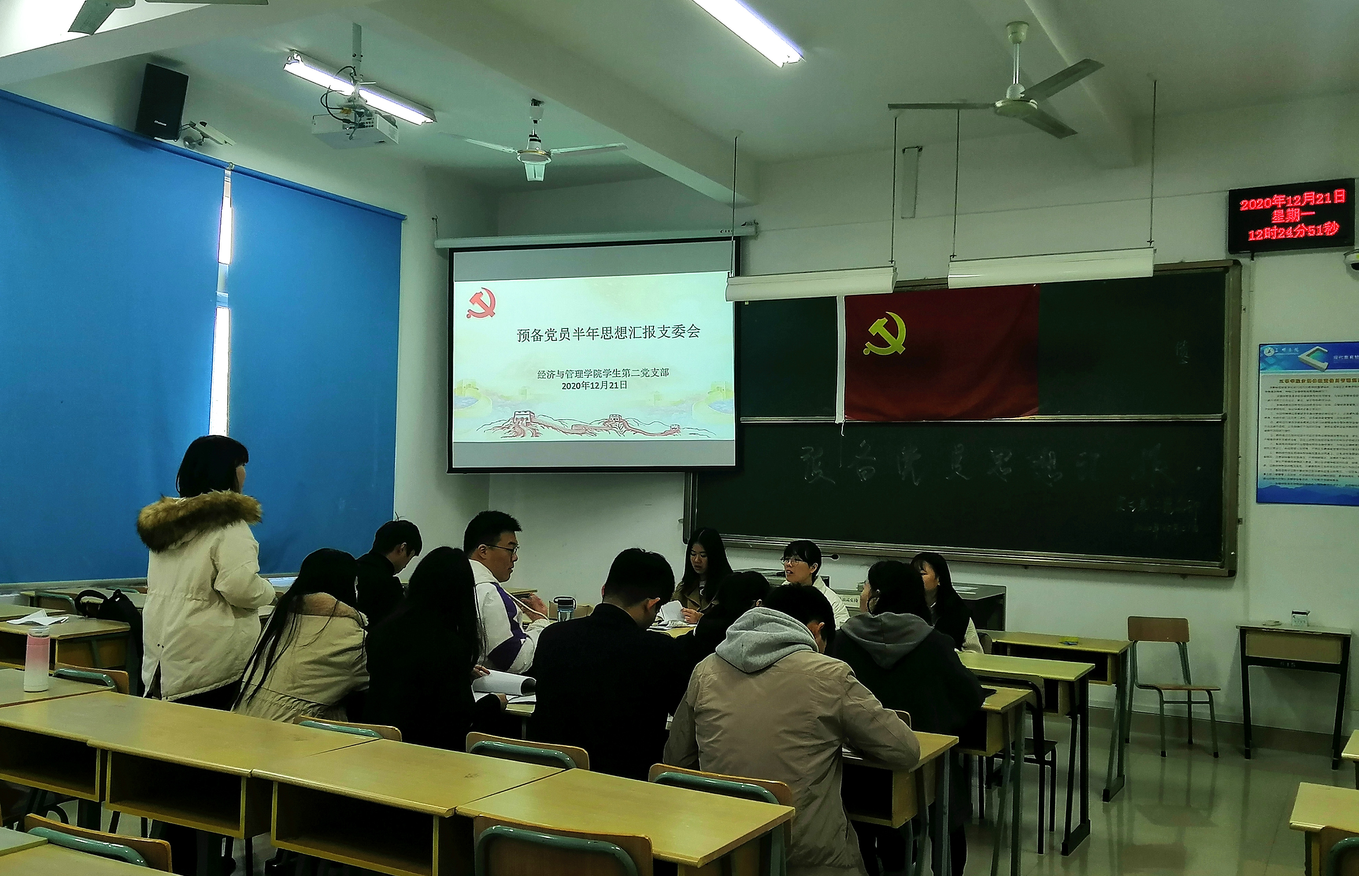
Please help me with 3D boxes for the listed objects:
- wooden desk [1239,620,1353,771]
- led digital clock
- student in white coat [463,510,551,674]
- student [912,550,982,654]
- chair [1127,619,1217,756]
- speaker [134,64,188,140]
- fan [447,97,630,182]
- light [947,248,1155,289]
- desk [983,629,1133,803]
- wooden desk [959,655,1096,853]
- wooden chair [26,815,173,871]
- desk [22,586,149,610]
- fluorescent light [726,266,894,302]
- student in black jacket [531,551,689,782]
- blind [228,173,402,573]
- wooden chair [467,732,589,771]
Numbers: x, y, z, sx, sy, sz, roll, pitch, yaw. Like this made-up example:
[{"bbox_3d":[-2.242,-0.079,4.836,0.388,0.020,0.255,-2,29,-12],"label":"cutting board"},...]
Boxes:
[{"bbox_3d":[3.666,1.544,6.558,0.610,0.761,0.440,0,-3,31],"label":"wooden desk"},{"bbox_3d":[3.912,-1.407,7.039,0.700,0.420,0.080,0,-3,31],"label":"led digital clock"},{"bbox_3d":[-0.557,0.995,4.104,0.750,1.400,0.520,1,-3,22],"label":"student in white coat"},{"bbox_3d":[1.253,1.191,5.559,0.720,1.240,0.480,4,-3,-39],"label":"student"},{"bbox_3d":[3.026,1.509,6.689,0.390,0.780,0.410,2,-3,-3],"label":"chair"},{"bbox_3d":[-3.307,-2.118,6.945,0.260,0.420,0.240,4,12,-46],"label":"speaker"},{"bbox_3d":[-0.971,-2.155,7.750,1.250,0.440,1.250,0,-3,31],"label":"fan"},{"bbox_3d":[2.356,-1.075,7.011,1.252,0.177,0.170,0,-3,31],"label":"light"},{"bbox_3d":[2.019,1.450,5.758,0.600,0.750,0.450,0,-3,31],"label":"desk"},{"bbox_3d":[1.509,1.413,5.015,0.649,0.761,0.470,0,-3,31],"label":"wooden desk"},{"bbox_3d":[-1.120,1.207,2.412,0.395,0.790,0.460,0,-3,24],"label":"wooden chair"},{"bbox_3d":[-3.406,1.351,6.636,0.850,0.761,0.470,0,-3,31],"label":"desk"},{"bbox_3d":[0.919,-1.112,7.943,1.300,0.180,0.160,0,-3,31],"label":"fluorescent light"},{"bbox_3d":[-0.156,1.016,3.447,0.520,1.320,0.780,0,-3,34],"label":"student in black jacket"},{"bbox_3d":[-2.718,-0.421,8.259,0.070,2.827,1.680,0,-3,31],"label":"blind"},{"bbox_3d":[-0.377,1.250,3.256,0.390,0.770,0.410,1,-3,22],"label":"wooden chair"}]

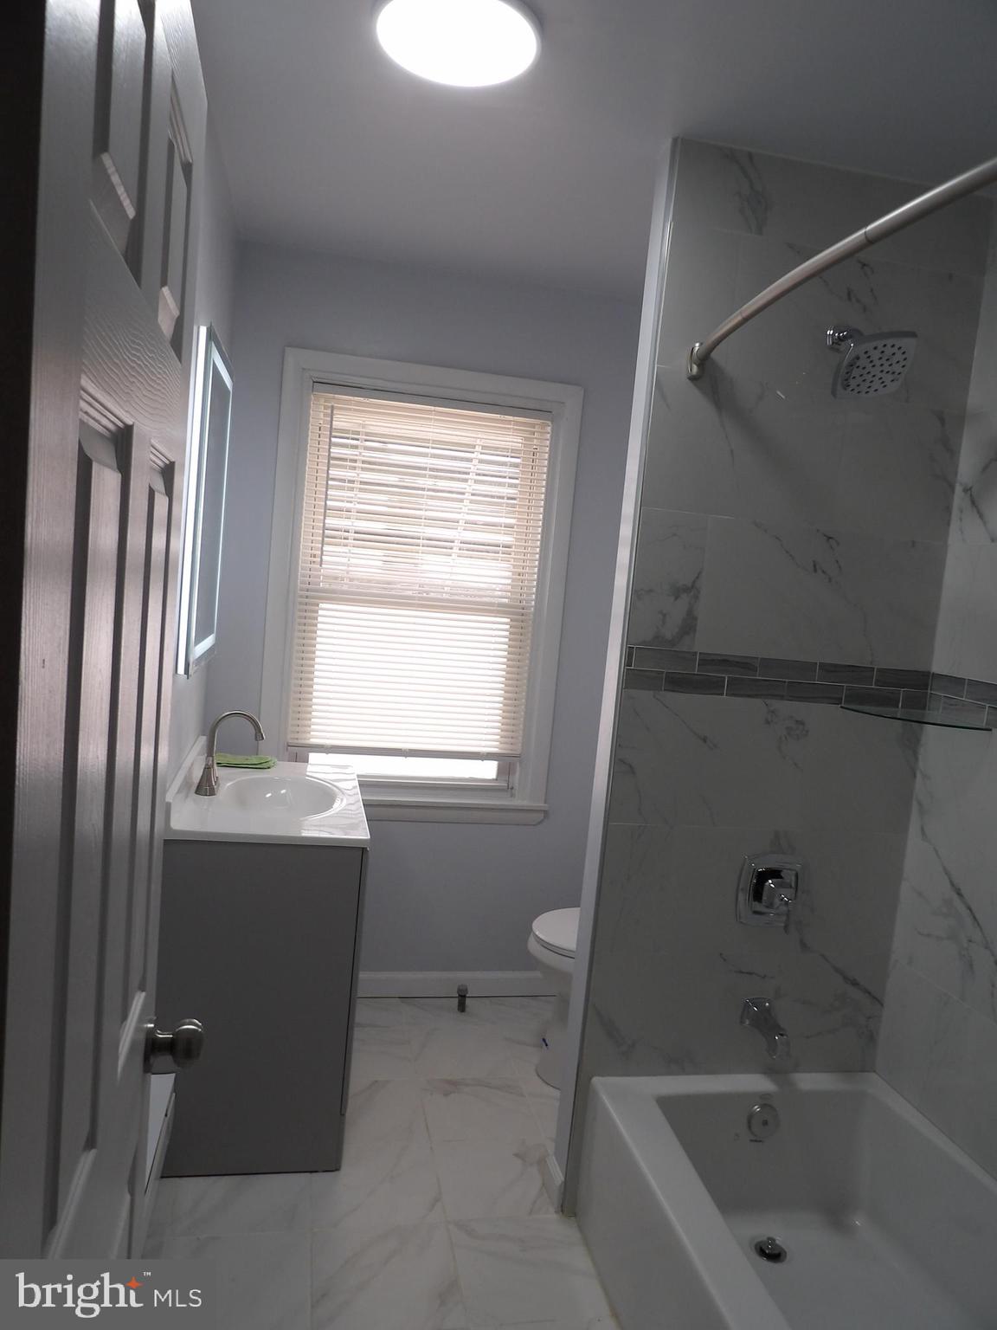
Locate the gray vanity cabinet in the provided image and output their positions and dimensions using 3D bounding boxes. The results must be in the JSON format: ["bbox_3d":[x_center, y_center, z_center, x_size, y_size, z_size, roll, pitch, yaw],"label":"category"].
[{"bbox_3d":[-0.658,0.787,2.586,0.476,0.828,0.772,4,6,-12],"label":"gray vanity cabinet"}]

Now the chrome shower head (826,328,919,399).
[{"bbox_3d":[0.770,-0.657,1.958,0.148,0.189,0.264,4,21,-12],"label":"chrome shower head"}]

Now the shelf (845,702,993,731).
[{"bbox_3d":[0.947,0.121,2.104,0.230,0.011,0.225,4,6,-12],"label":"shelf"}]

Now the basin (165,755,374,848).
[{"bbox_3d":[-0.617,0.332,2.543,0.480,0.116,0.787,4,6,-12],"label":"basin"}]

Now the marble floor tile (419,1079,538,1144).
[{"bbox_3d":[-0.057,1.262,2.620,0.305,0.010,0.302,4,6,-12],"label":"marble floor tile"}]

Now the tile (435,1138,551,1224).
[{"bbox_3d":[-0.003,1.296,2.324,0.293,0.010,0.302,4,6,-12],"label":"tile"}]

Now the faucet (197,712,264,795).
[{"bbox_3d":[-0.716,0.236,2.469,0.174,0.231,0.060,4,6,-12],"label":"faucet"}]

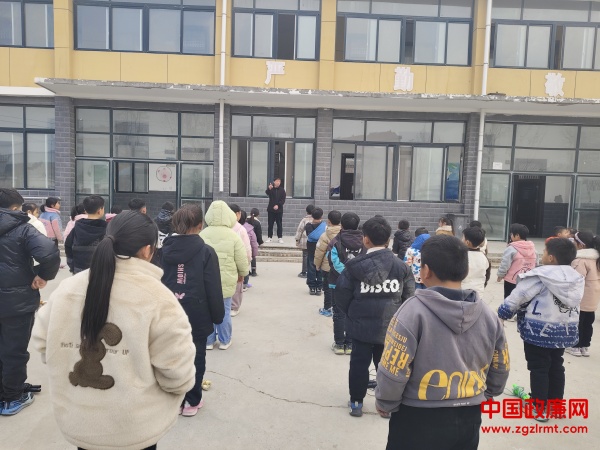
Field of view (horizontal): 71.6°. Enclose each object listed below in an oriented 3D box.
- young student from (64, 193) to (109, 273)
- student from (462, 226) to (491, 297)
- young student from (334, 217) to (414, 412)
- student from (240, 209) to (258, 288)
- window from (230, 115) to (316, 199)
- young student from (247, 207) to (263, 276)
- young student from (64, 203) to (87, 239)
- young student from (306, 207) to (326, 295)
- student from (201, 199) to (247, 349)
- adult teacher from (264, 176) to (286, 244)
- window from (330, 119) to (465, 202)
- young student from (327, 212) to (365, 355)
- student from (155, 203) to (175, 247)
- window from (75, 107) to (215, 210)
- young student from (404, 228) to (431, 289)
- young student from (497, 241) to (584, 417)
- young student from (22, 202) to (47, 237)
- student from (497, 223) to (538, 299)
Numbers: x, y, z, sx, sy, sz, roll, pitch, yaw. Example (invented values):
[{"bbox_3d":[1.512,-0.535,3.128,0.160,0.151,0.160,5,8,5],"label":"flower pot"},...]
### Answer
[{"bbox_3d":[-1.942,0.428,3.898,0.410,1.415,0.280,2,4,1],"label":"young student"},{"bbox_3d":[1.834,0.661,4.298,0.380,1.293,0.280,1,4,-14],"label":"student"},{"bbox_3d":[0.540,0.653,3.013,0.520,1.421,0.330,1,4,-5],"label":"young student"},{"bbox_3d":[-0.813,0.383,6.486,0.370,1.219,0.270,2,4,6],"label":"student"},{"bbox_3d":[-0.762,-1.923,11.776,2.429,2.314,0.120,2,4,-2],"label":"window"},{"bbox_3d":[-0.875,0.320,7.831,0.370,1.282,0.260,2,4,7],"label":"young student"},{"bbox_3d":[-3.054,0.340,5.744,0.380,1.272,0.270,2,4,3],"label":"young student"},{"bbox_3d":[0.277,0.406,6.576,0.370,1.367,0.270,1,4,-5],"label":"young student"},{"bbox_3d":[-0.767,0.497,4.227,0.470,1.472,0.320,2,4,6],"label":"student"},{"bbox_3d":[-0.571,-0.366,10.264,0.520,1.629,0.350,2,4,-3],"label":"adult teacher"},{"bbox_3d":[2.871,-1.885,12.250,3.908,2.408,0.120,2,4,-2],"label":"window"},{"bbox_3d":[0.436,0.544,3.924,0.400,1.324,0.280,1,4,-14],"label":"young student"},{"bbox_3d":[-1.931,0.328,6.045,0.380,1.322,0.270,2,4,1],"label":"student"},{"bbox_3d":[-4.353,-1.707,11.688,3.876,2.998,0.120,2,4,-2],"label":"window"},{"bbox_3d":[1.432,0.643,4.945,0.380,1.207,0.280,1,4,-7],"label":"young student"},{"bbox_3d":[1.793,0.750,3.064,0.470,1.297,0.350,1,4,-11],"label":"young student"},{"bbox_3d":[-4.033,0.330,6.249,0.380,1.307,0.280,3,5,22],"label":"young student"},{"bbox_3d":[2.730,0.581,5.191,0.400,1.215,0.280,0,4,-24],"label":"student"}]

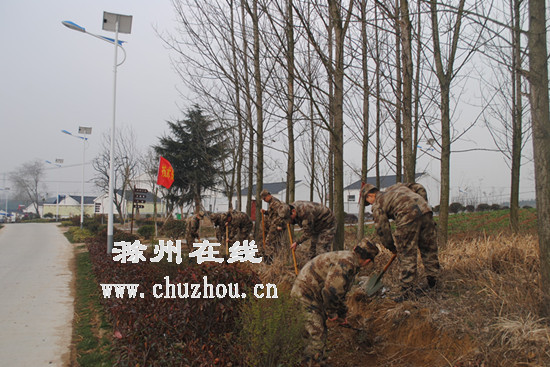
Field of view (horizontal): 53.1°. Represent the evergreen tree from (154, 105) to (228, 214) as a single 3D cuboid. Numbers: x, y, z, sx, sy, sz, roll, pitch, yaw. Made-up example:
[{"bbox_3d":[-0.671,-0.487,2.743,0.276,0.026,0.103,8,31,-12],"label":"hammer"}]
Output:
[{"bbox_3d":[-5.465,-1.243,36.000,4.800,7.900,4.700,0,-3,0],"label":"evergreen tree"}]

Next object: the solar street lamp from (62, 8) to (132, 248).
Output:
[{"bbox_3d":[-5.295,-1.468,16.177,1.950,7.000,0.550,2,-3,-21],"label":"solar street lamp"}]

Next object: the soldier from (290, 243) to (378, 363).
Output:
[{"bbox_3d":[0.595,1.180,5.500,0.900,1.180,0.580,1,-3,-9],"label":"soldier"}]

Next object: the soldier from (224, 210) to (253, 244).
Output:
[{"bbox_3d":[-1.115,1.353,16.800,0.720,1.020,0.500,2,-3,-17],"label":"soldier"}]

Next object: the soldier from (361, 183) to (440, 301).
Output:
[{"bbox_3d":[1.679,0.703,7.300,0.980,1.420,0.620,-1,-3,25],"label":"soldier"}]

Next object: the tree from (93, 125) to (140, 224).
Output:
[{"bbox_3d":[-13.830,-0.785,48.000,4.100,8.700,4.000,0,-3,0],"label":"tree"}]

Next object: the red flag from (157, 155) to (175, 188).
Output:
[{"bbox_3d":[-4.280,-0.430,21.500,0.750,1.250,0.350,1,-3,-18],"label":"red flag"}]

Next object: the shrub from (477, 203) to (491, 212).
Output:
[{"bbox_3d":[23.878,2.749,63.000,1.650,1.150,1.500,0,-3,0],"label":"shrub"}]

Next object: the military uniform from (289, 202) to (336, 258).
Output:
[{"bbox_3d":[0.742,0.906,10.600,0.880,1.170,0.580,0,-3,0],"label":"military uniform"}]

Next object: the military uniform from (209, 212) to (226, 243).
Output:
[{"bbox_3d":[-1.849,1.472,18.000,0.700,1.050,0.500,2,-3,-17],"label":"military uniform"}]

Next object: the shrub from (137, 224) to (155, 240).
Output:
[{"bbox_3d":[-5.532,2.093,23.500,0.760,0.660,0.760,1,-3,0],"label":"shrub"}]

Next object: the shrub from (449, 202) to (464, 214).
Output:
[{"bbox_3d":[19.796,2.694,60.000,1.600,1.200,1.500,0,-3,0],"label":"shrub"}]

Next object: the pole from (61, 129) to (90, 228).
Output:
[{"bbox_3d":[-14.073,-0.404,39.000,2.200,7.200,0.850,2,-3,-22],"label":"pole"}]

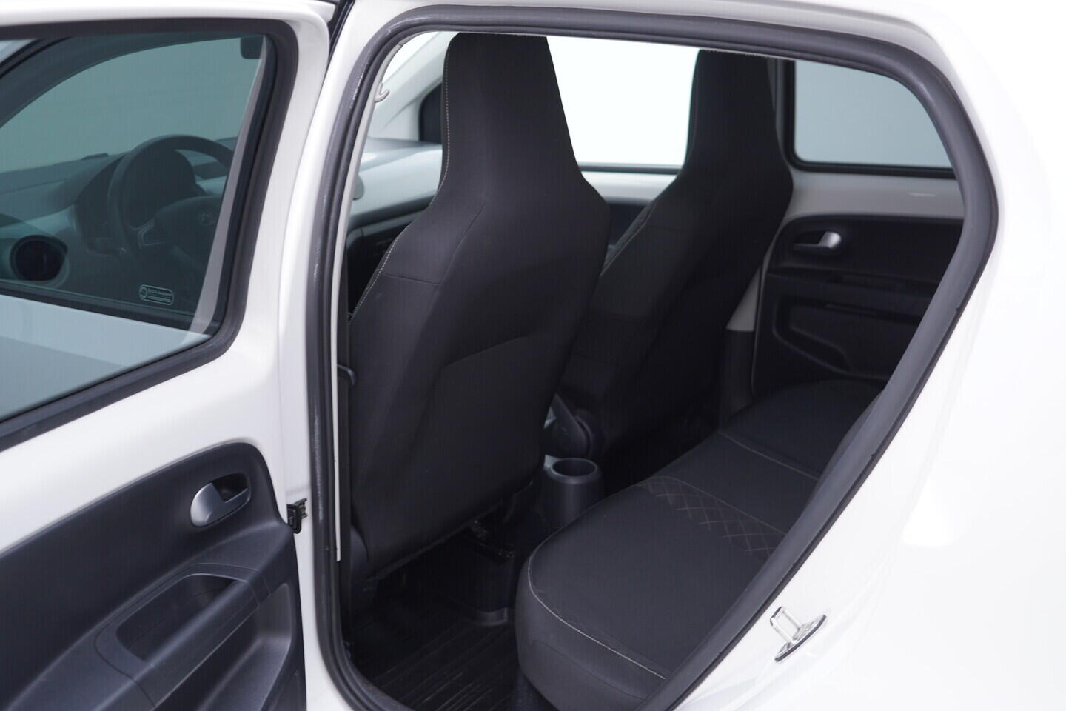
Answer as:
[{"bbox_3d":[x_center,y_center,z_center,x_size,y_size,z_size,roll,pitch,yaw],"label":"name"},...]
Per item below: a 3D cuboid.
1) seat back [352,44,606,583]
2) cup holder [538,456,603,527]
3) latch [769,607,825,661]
[{"bbox_3d":[-0.120,-0.111,1.540,0.230,0.800,0.480,28,31,30],"label":"seat back"},{"bbox_3d":[0.074,0.261,1.930,0.108,0.135,0.108,0,18,0],"label":"cup holder"},{"bbox_3d":[0.231,0.243,0.940,0.037,0.055,0.055,47,38,18],"label":"latch"}]

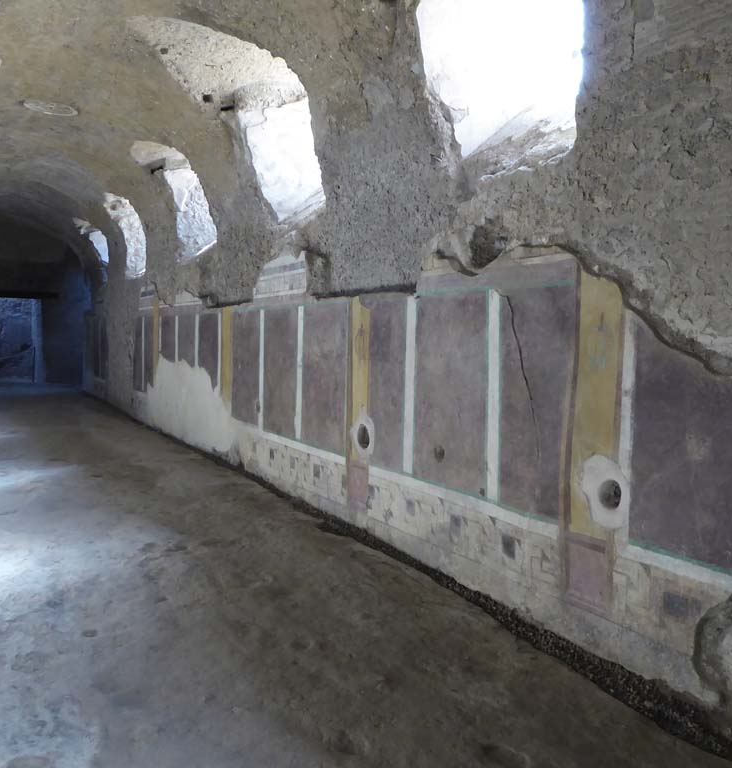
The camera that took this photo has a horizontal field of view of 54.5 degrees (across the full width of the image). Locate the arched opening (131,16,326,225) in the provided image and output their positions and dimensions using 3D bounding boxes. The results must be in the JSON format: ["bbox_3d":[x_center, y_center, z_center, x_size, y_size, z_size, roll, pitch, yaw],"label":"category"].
[{"bbox_3d":[-1.093,-2.206,6.067,1.370,1.520,1.590,0,3,-30],"label":"arched opening"}]

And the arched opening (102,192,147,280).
[{"bbox_3d":[-3.776,-2.372,11.282,0.740,1.180,1.470,0,3,-30],"label":"arched opening"}]

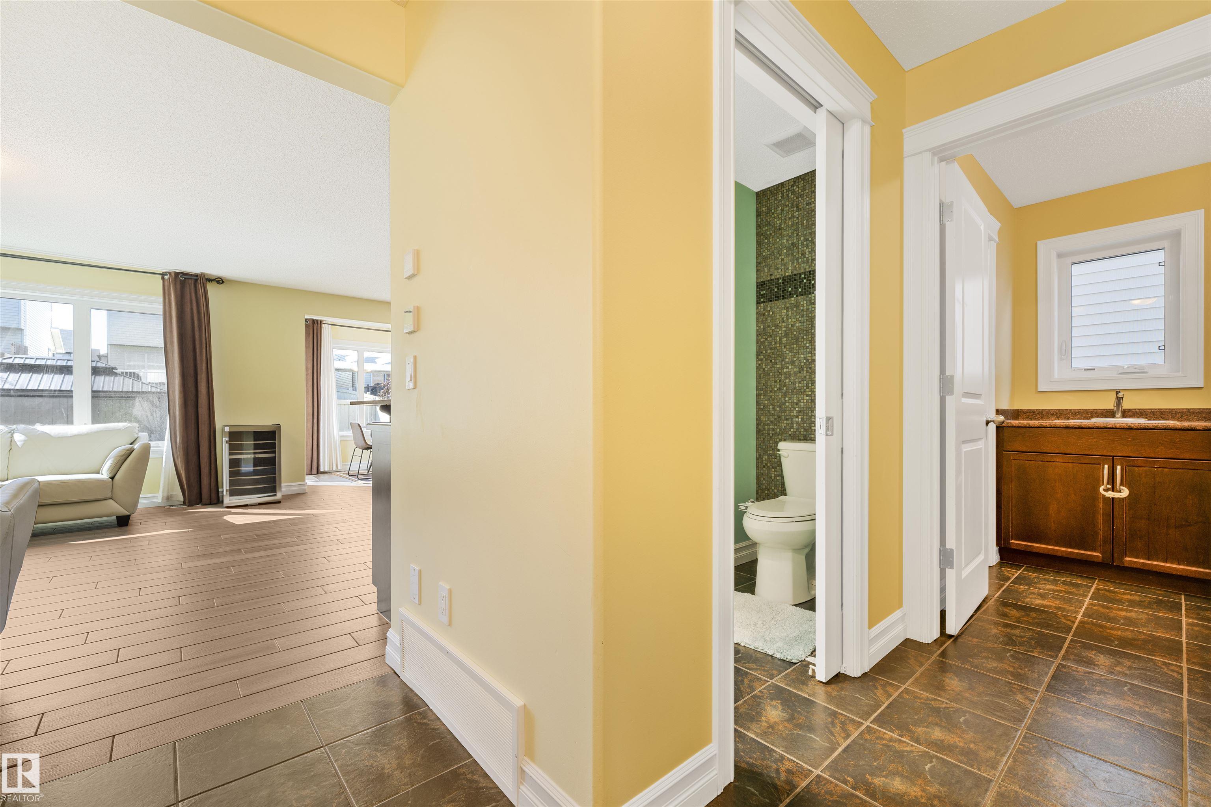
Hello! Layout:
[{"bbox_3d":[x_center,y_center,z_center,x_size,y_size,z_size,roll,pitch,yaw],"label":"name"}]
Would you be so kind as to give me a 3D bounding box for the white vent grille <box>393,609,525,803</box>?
[{"bbox_3d":[-0.473,0.864,1.438,0.024,0.250,0.790,1,-1,-43],"label":"white vent grille"}]

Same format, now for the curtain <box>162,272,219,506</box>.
[{"bbox_3d":[-4.221,-0.142,4.799,0.461,2.350,0.120,1,-1,-40],"label":"curtain"}]

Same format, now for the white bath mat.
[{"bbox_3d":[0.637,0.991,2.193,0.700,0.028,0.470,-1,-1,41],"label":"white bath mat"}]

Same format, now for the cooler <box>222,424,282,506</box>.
[{"bbox_3d":[-3.765,0.630,5.016,0.485,0.825,0.490,1,-1,-40],"label":"cooler"}]

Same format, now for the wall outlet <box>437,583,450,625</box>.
[{"bbox_3d":[-0.507,0.636,1.493,0.008,0.117,0.076,1,-1,-43],"label":"wall outlet"}]

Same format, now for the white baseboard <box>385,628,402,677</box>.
[{"bbox_3d":[-0.783,0.922,1.761,0.022,0.143,0.145,1,-1,-43],"label":"white baseboard"}]

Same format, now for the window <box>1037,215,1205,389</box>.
[{"bbox_3d":[3.315,-0.615,3.072,0.090,1.045,0.717,1,-1,-42],"label":"window"}]

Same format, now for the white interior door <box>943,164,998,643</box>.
[{"bbox_3d":[1.746,-0.021,2.259,0.720,2.025,0.037,1,-1,-42],"label":"white interior door"}]

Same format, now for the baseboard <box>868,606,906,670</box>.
[{"bbox_3d":[1.121,0.927,1.879,0.390,0.145,0.020,1,-1,-41],"label":"baseboard"}]

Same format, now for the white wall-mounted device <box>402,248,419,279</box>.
[{"bbox_3d":[-0.688,-0.491,1.669,0.020,0.088,0.080,1,-1,-43],"label":"white wall-mounted device"}]

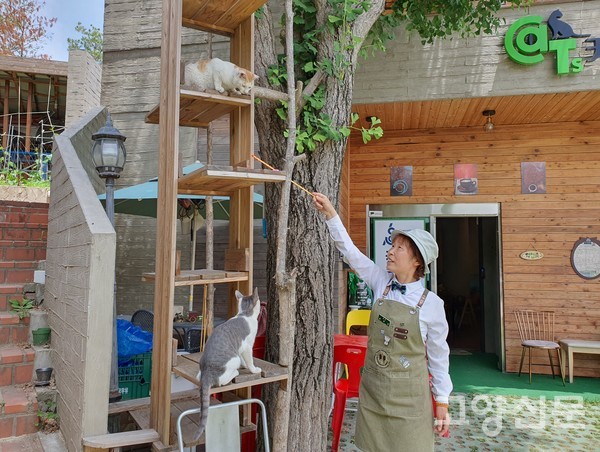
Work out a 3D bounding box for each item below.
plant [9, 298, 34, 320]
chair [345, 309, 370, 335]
[{"bbox_3d":[-1.888,0.566,3.060,0.165,0.135,0.160,4,-6,-34],"label":"plant"},{"bbox_3d":[0.782,1.474,5.467,0.460,0.810,0.510,0,-5,9],"label":"chair"}]

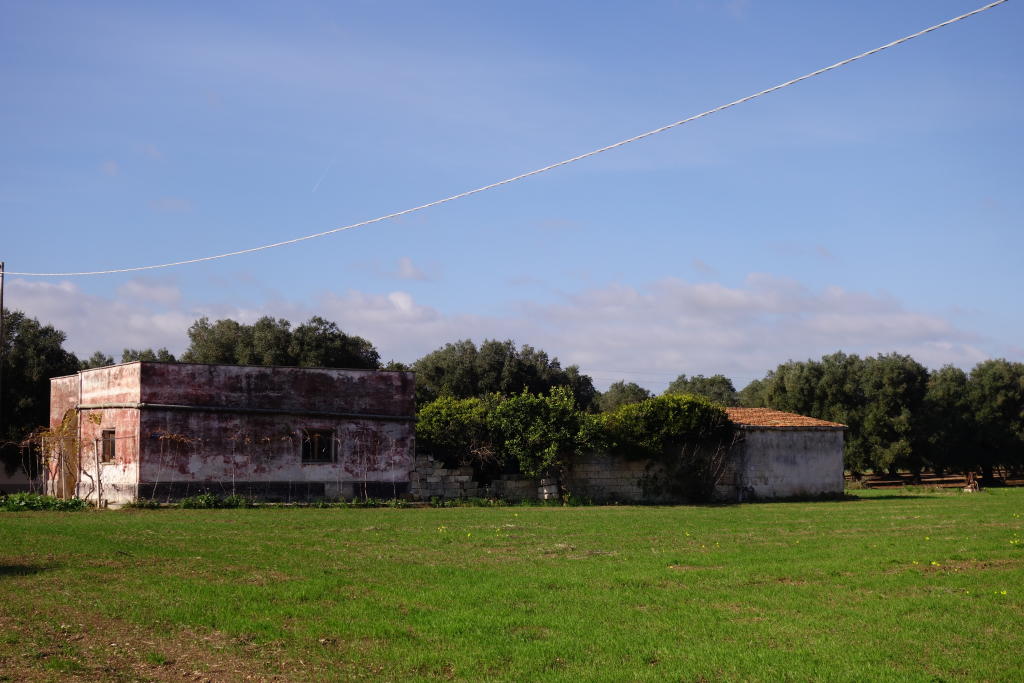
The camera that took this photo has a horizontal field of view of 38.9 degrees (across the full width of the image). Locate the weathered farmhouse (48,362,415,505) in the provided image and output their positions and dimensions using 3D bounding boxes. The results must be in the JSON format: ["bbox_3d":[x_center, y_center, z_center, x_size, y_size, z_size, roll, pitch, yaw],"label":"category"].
[{"bbox_3d":[-11.520,3.830,58.160,10.750,4.950,12.200,3,-6,-31],"label":"weathered farmhouse"}]

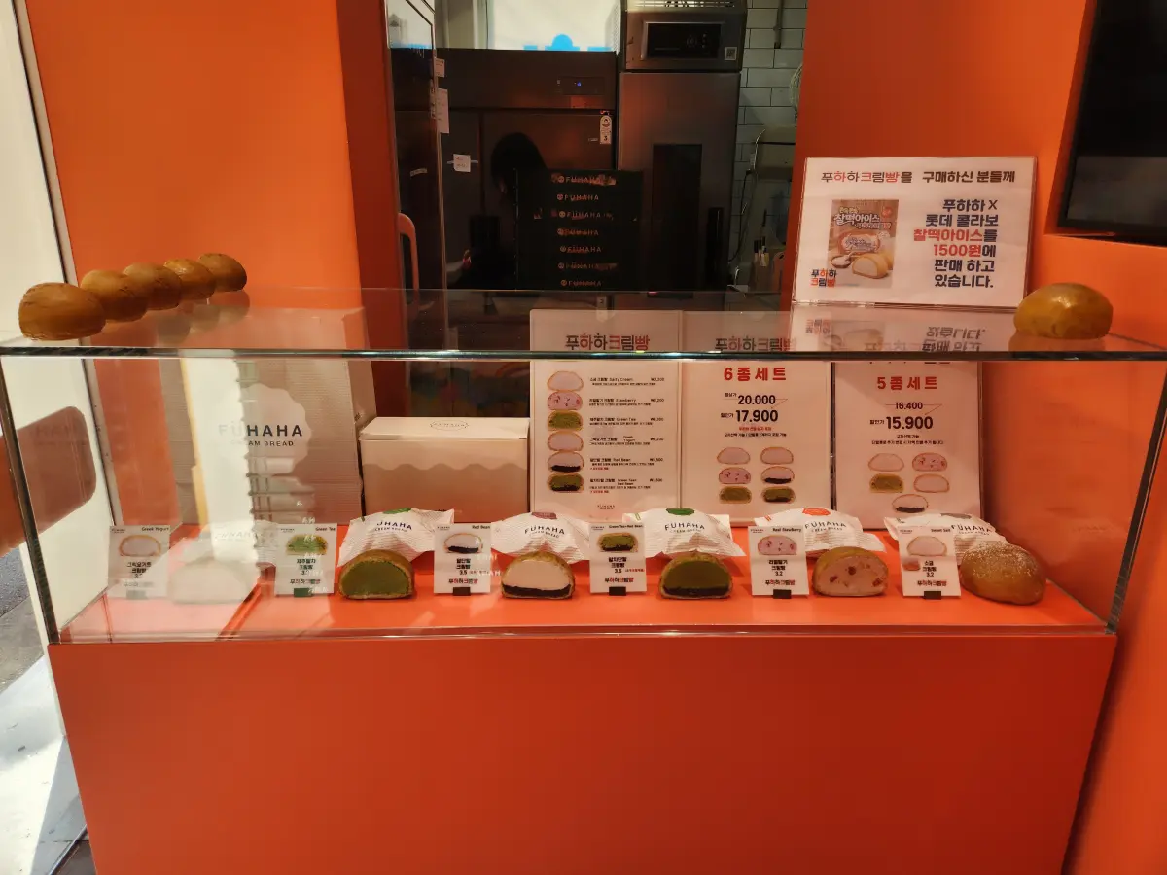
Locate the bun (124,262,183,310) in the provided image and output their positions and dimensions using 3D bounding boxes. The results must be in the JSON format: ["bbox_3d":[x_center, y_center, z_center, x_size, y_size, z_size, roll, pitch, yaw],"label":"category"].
[{"bbox_3d":[-0.545,-0.192,0.980,0.077,0.054,0.085,0,17,-3],"label":"bun"}]

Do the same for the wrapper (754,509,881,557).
[{"bbox_3d":[0.305,0.124,1.019,0.150,0.058,0.105,0,17,-1],"label":"wrapper"}]

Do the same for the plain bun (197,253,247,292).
[{"bbox_3d":[-0.545,-0.247,1.158,0.077,0.054,0.085,0,17,-3],"label":"plain bun"}]

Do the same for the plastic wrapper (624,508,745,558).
[{"bbox_3d":[0.131,0.123,0.998,0.138,0.060,0.110,-2,17,-8],"label":"plastic wrapper"}]

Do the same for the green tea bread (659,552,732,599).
[{"bbox_3d":[0.131,0.157,0.920,0.083,0.051,0.050,0,17,-1],"label":"green tea bread"}]

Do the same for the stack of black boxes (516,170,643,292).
[{"bbox_3d":[-0.011,-0.509,1.902,0.292,0.265,0.250,0,17,-3],"label":"stack of black boxes"}]

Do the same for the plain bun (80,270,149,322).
[{"bbox_3d":[-0.538,-0.165,0.892,0.077,0.054,0.085,0,17,-3],"label":"plain bun"}]

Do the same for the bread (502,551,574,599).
[{"bbox_3d":[-0.053,0.153,0.905,0.083,0.053,0.050,0,17,-3],"label":"bread"}]

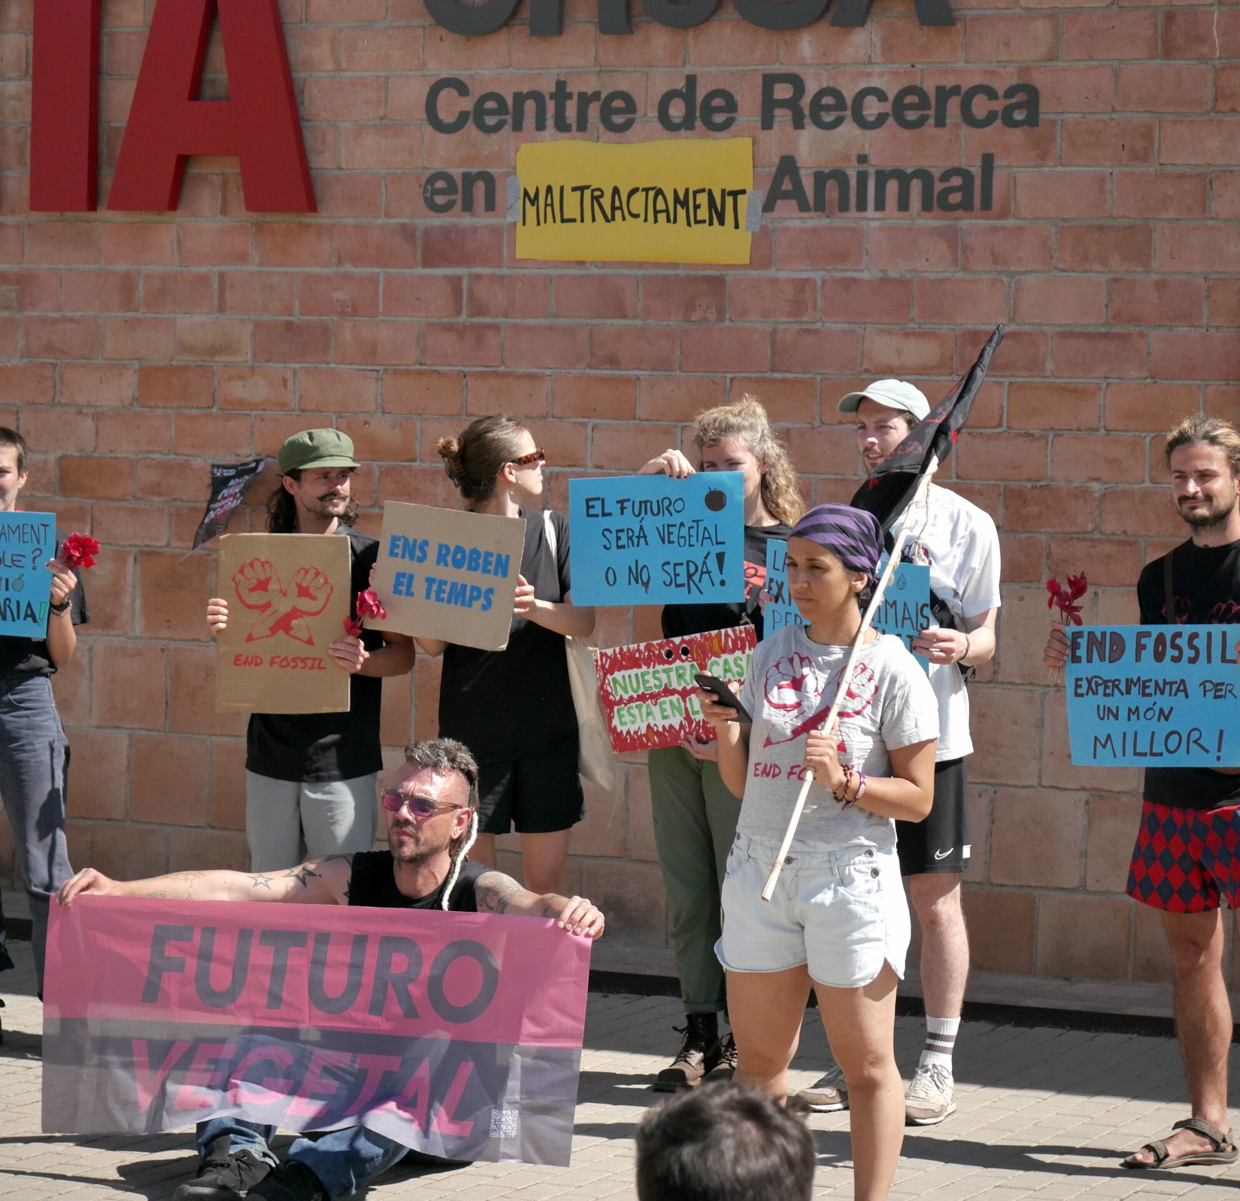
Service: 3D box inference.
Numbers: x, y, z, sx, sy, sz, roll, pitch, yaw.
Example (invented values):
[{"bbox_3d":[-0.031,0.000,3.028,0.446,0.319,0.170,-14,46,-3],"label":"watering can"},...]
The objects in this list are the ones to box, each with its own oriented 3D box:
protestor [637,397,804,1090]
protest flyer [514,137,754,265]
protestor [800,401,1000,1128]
[{"bbox_3d":[0.260,0.372,10.756,0.500,1.781,0.450,2,2,20],"label":"protestor"},{"bbox_3d":[0.039,-1.207,12.596,0.788,0.362,0.015,3,2,26],"label":"protest flyer"},{"bbox_3d":[0.699,0.365,10.465,0.540,1.840,0.430,3,3,30],"label":"protestor"}]

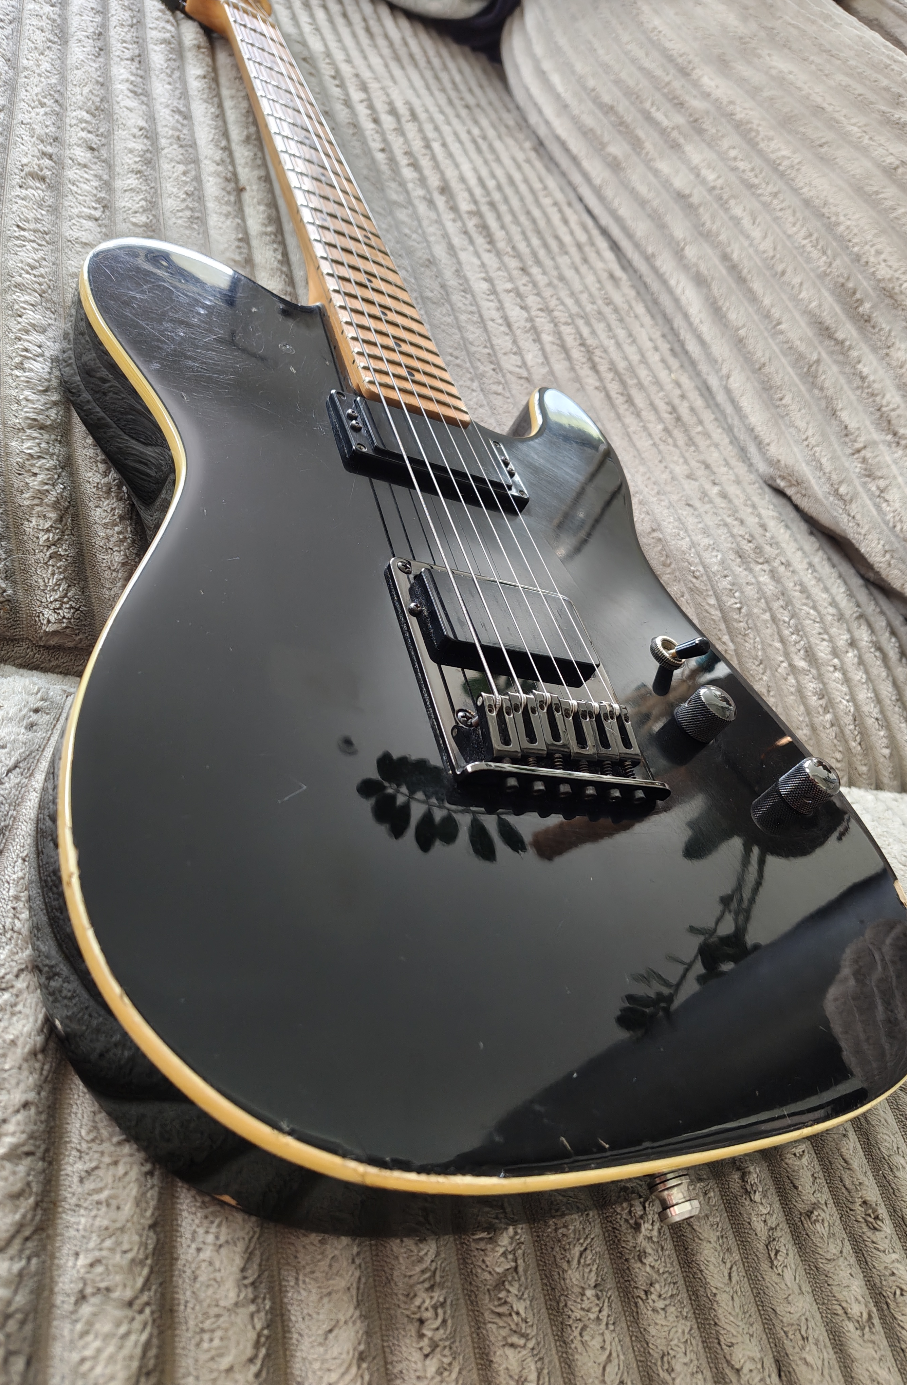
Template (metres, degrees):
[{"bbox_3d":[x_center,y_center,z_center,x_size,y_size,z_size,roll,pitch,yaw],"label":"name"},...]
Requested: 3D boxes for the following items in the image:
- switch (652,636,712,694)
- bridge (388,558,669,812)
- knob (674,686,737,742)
[{"bbox_3d":[0.099,-0.020,0.415,0.020,0.017,0.016,41,37,2],"label":"switch"},{"bbox_3d":[0.029,-0.008,0.345,0.089,0.016,0.103,9,47,-34],"label":"bridge"},{"bbox_3d":[0.103,0.008,0.390,0.019,0.017,0.019,9,47,-34],"label":"knob"}]

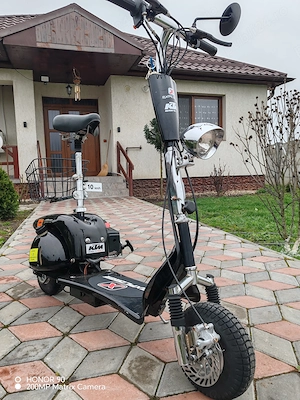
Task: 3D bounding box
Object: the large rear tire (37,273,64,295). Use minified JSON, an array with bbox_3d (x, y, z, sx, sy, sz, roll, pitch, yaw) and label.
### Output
[{"bbox_3d":[-0.514,0.368,1.638,0.088,0.258,0.258,-6,8,-41],"label":"large rear tire"}]

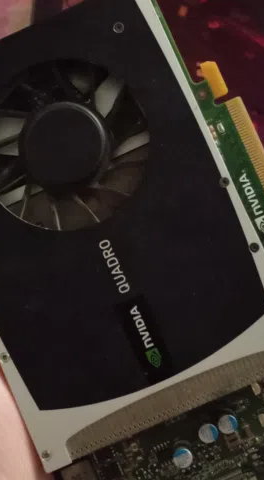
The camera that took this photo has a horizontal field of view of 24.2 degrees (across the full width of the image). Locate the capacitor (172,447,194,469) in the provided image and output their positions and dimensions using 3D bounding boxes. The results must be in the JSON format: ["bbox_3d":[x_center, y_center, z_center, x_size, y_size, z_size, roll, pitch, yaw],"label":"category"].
[{"bbox_3d":[0.017,0.071,0.203,0.006,0.006,0.007,-24,-3,2],"label":"capacitor"}]

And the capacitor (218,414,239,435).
[{"bbox_3d":[0.031,0.060,0.203,0.006,0.006,0.007,-24,-3,2],"label":"capacitor"}]

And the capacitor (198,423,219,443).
[{"bbox_3d":[0.025,0.063,0.203,0.006,0.006,0.007,-24,-3,2],"label":"capacitor"}]

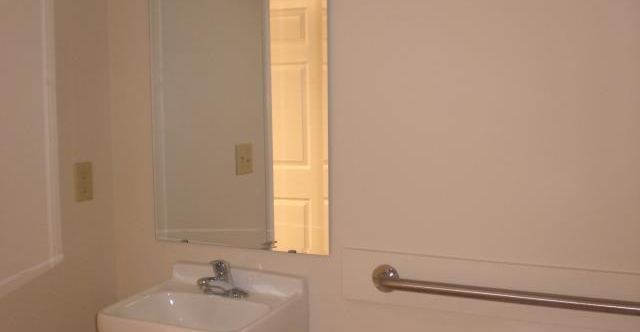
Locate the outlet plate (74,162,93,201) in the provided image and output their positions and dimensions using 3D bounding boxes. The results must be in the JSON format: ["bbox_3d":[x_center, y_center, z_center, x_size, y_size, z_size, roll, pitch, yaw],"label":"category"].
[{"bbox_3d":[-0.721,0.048,2.149,0.008,0.115,0.071,2,5,26],"label":"outlet plate"}]

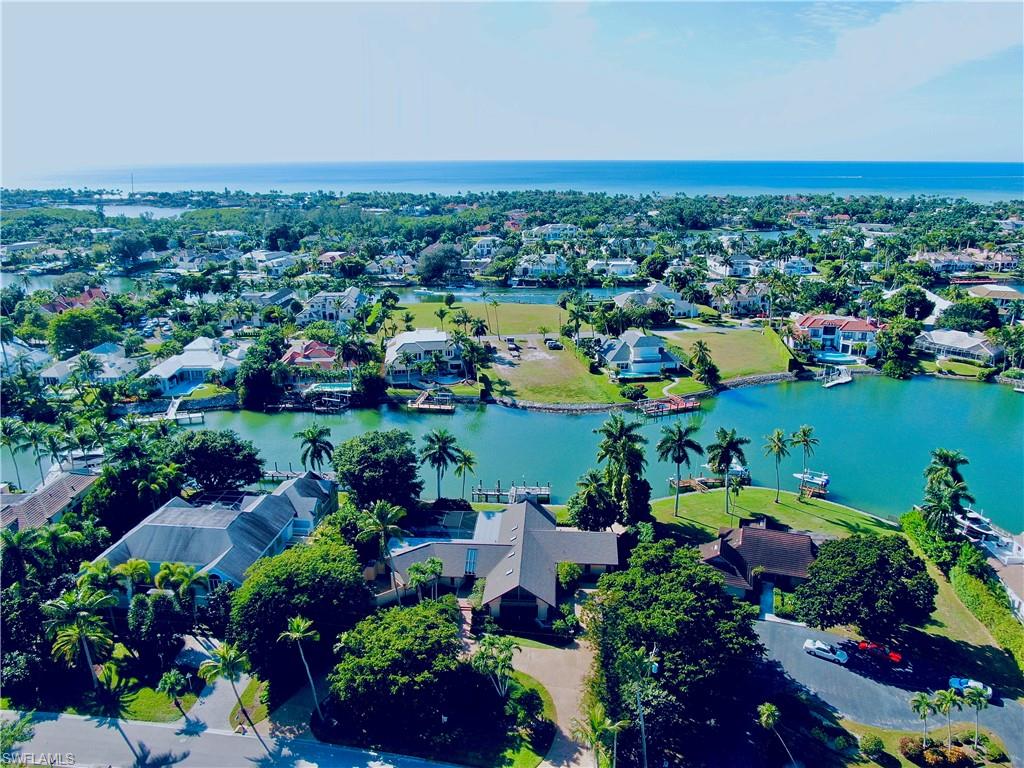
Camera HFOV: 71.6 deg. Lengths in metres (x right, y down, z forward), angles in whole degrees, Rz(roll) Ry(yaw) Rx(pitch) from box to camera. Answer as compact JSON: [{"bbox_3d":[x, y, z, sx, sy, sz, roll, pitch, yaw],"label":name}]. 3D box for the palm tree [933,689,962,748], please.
[{"bbox_3d":[43.665,34.063,71.771,2.920,7.500,2.900,0,18,0],"label":"palm tree"}]

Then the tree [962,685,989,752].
[{"bbox_3d":[46.464,33.873,71.711,2.870,7.900,2.600,0,18,0],"label":"tree"}]

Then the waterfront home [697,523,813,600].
[{"bbox_3d":[36.600,25.837,106.623,18.800,6.200,18.000,5,18,15],"label":"waterfront home"}]

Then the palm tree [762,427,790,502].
[{"bbox_3d":[46.810,14.710,125.740,5.150,13.860,4.730,0,17,0],"label":"palm tree"}]

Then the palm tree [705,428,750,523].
[{"bbox_3d":[37.300,15.498,123.485,7.400,15.700,7.300,0,18,0],"label":"palm tree"}]

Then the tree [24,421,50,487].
[{"bbox_3d":[-89.300,13.390,134.252,5.000,13.200,5.000,0,18,0],"label":"tree"}]

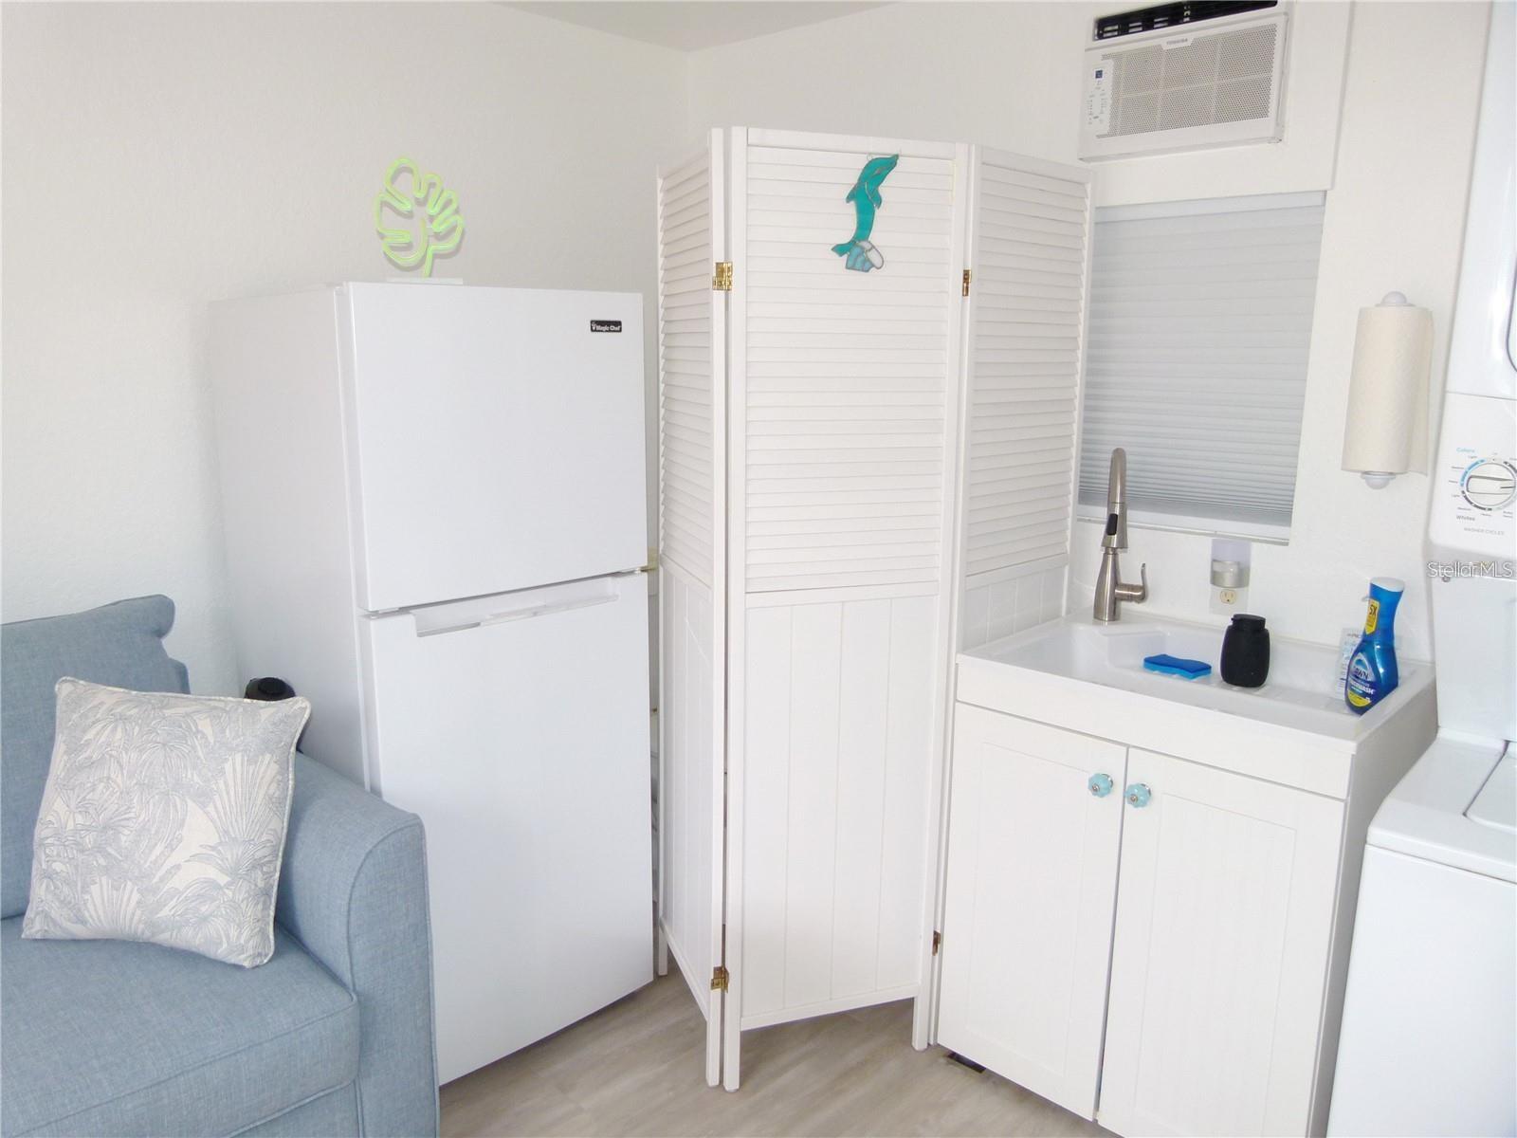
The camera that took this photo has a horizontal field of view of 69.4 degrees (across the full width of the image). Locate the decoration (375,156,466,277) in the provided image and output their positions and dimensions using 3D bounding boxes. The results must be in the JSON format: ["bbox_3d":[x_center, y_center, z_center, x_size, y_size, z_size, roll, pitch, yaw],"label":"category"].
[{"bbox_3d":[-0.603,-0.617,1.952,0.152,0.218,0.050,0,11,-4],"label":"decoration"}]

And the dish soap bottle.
[{"bbox_3d":[1.113,0.140,1.959,0.060,0.232,0.095,-6,13,-30],"label":"dish soap bottle"}]

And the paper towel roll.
[{"bbox_3d":[1.125,-0.322,1.965,0.110,0.320,0.110,11,15,42],"label":"paper towel roll"}]

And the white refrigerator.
[{"bbox_3d":[-0.673,0.198,2.333,0.594,1.520,0.660,-10,15,-43],"label":"white refrigerator"}]

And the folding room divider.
[{"bbox_3d":[0.243,0.098,2.228,0.880,1.775,0.445,-1,11,-10],"label":"folding room divider"}]

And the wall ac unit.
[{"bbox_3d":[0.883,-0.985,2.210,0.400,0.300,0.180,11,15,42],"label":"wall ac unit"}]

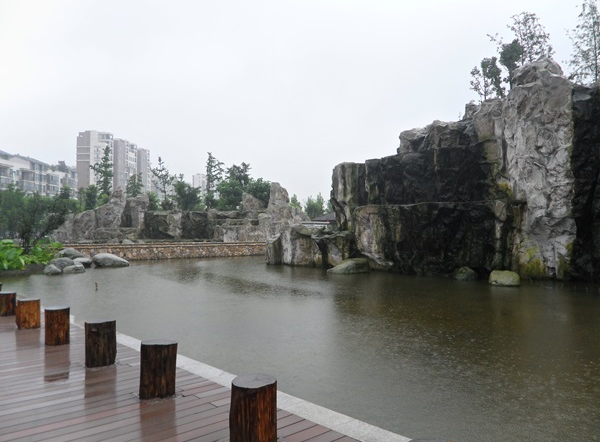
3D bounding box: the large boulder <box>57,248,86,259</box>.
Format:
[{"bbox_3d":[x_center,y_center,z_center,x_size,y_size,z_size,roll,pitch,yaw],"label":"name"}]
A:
[{"bbox_3d":[-15.380,2.288,31.500,2.019,0.875,1.500,1,-3,-26],"label":"large boulder"}]

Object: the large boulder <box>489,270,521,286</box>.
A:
[{"bbox_3d":[7.297,2.052,16.700,1.080,0.550,0.800,0,-2,24],"label":"large boulder"}]

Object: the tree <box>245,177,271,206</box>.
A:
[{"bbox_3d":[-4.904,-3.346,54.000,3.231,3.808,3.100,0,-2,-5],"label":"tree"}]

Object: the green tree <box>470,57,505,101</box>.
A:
[{"bbox_3d":[10.817,-8.192,27.000,1.962,2.596,2.000,-1,-3,22],"label":"green tree"}]

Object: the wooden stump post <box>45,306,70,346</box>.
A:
[{"bbox_3d":[-3.324,1.447,6.420,0.340,0.500,0.340,1,-2,-27],"label":"wooden stump post"}]

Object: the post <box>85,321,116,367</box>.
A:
[{"bbox_3d":[-2.386,1.467,5.622,0.350,0.495,0.350,1,-3,-23],"label":"post"}]

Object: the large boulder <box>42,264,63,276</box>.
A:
[{"bbox_3d":[-10.872,2.179,20.600,0.830,0.500,0.700,1,-2,-28],"label":"large boulder"}]

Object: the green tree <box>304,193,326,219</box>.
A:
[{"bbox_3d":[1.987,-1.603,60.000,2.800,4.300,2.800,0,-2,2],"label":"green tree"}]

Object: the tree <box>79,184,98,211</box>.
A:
[{"bbox_3d":[-20.788,-2.261,46.000,1.966,2.850,2.000,1,-3,-24],"label":"tree"}]

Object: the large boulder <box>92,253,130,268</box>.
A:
[{"bbox_3d":[-12.237,2.574,30.300,2.331,1.004,1.500,1,-3,-22],"label":"large boulder"}]

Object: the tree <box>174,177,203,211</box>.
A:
[{"bbox_3d":[-11.912,-2.885,50.000,2.991,3.953,2.900,0,-3,-13],"label":"tree"}]

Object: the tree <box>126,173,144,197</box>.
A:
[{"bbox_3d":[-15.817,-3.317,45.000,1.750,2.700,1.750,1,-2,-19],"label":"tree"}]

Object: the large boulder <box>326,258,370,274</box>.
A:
[{"bbox_3d":[2.238,2.100,21.600,1.950,0.700,1.250,0,-2,6],"label":"large boulder"}]

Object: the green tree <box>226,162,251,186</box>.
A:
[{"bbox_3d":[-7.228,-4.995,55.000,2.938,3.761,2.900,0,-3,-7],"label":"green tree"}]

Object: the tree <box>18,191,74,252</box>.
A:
[{"bbox_3d":[-14.083,0.083,26.000,2.900,3.400,2.700,1,-2,-28],"label":"tree"}]

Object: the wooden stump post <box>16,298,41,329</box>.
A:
[{"bbox_3d":[-4.346,1.487,7.500,0.360,0.450,0.360,1,-2,-30],"label":"wooden stump post"}]

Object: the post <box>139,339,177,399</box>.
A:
[{"bbox_3d":[-1.367,1.422,4.529,0.348,0.481,0.348,1,-3,-17],"label":"post"}]

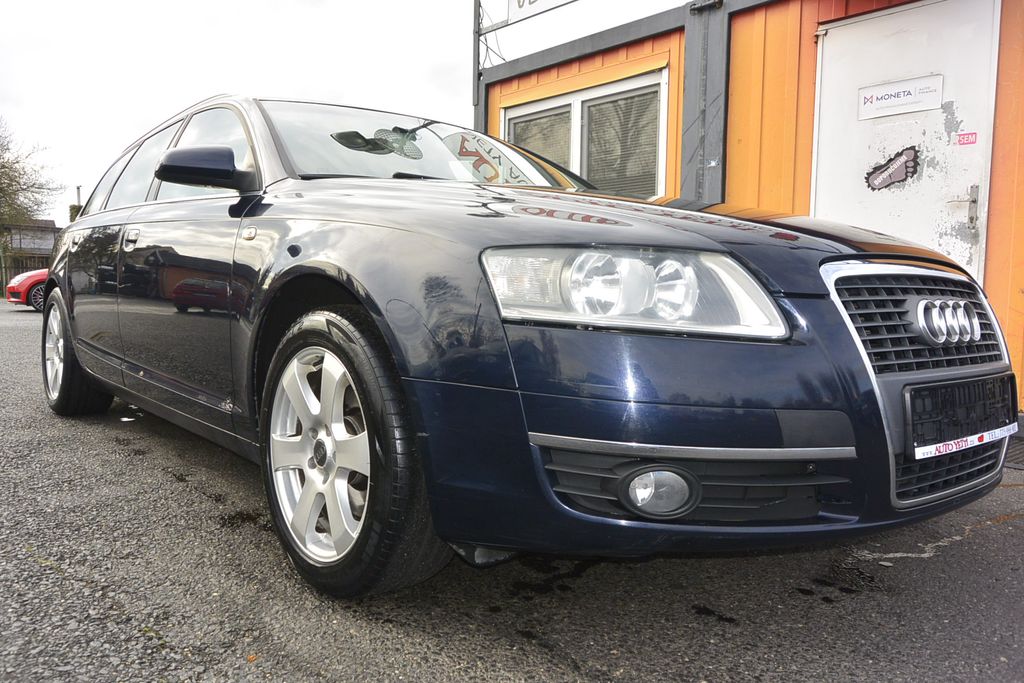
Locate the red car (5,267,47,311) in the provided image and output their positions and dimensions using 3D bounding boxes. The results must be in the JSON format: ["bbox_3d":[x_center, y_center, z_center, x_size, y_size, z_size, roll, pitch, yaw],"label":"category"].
[{"bbox_3d":[-8.720,-1.290,16.930,4.250,1.370,1.830,1,4,-18],"label":"red car"}]

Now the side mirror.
[{"bbox_3d":[-0.873,-0.492,2.186,0.235,0.155,0.210,-1,5,-41],"label":"side mirror"}]

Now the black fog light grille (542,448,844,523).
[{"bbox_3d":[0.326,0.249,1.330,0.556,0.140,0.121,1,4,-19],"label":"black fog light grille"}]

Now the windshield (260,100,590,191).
[{"bbox_3d":[-0.225,-0.682,2.808,1.420,0.430,0.880,-1,5,-41],"label":"windshield"}]

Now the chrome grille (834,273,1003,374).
[{"bbox_3d":[0.874,-0.046,1.552,0.670,0.205,0.120,-1,-13,-41],"label":"chrome grille"}]

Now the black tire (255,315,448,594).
[{"bbox_3d":[-0.359,0.243,1.772,0.230,0.650,0.650,-1,5,-41],"label":"black tire"}]

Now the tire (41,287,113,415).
[{"bbox_3d":[-2.218,0.043,3.913,0.230,0.650,0.650,-1,5,-41],"label":"tire"}]

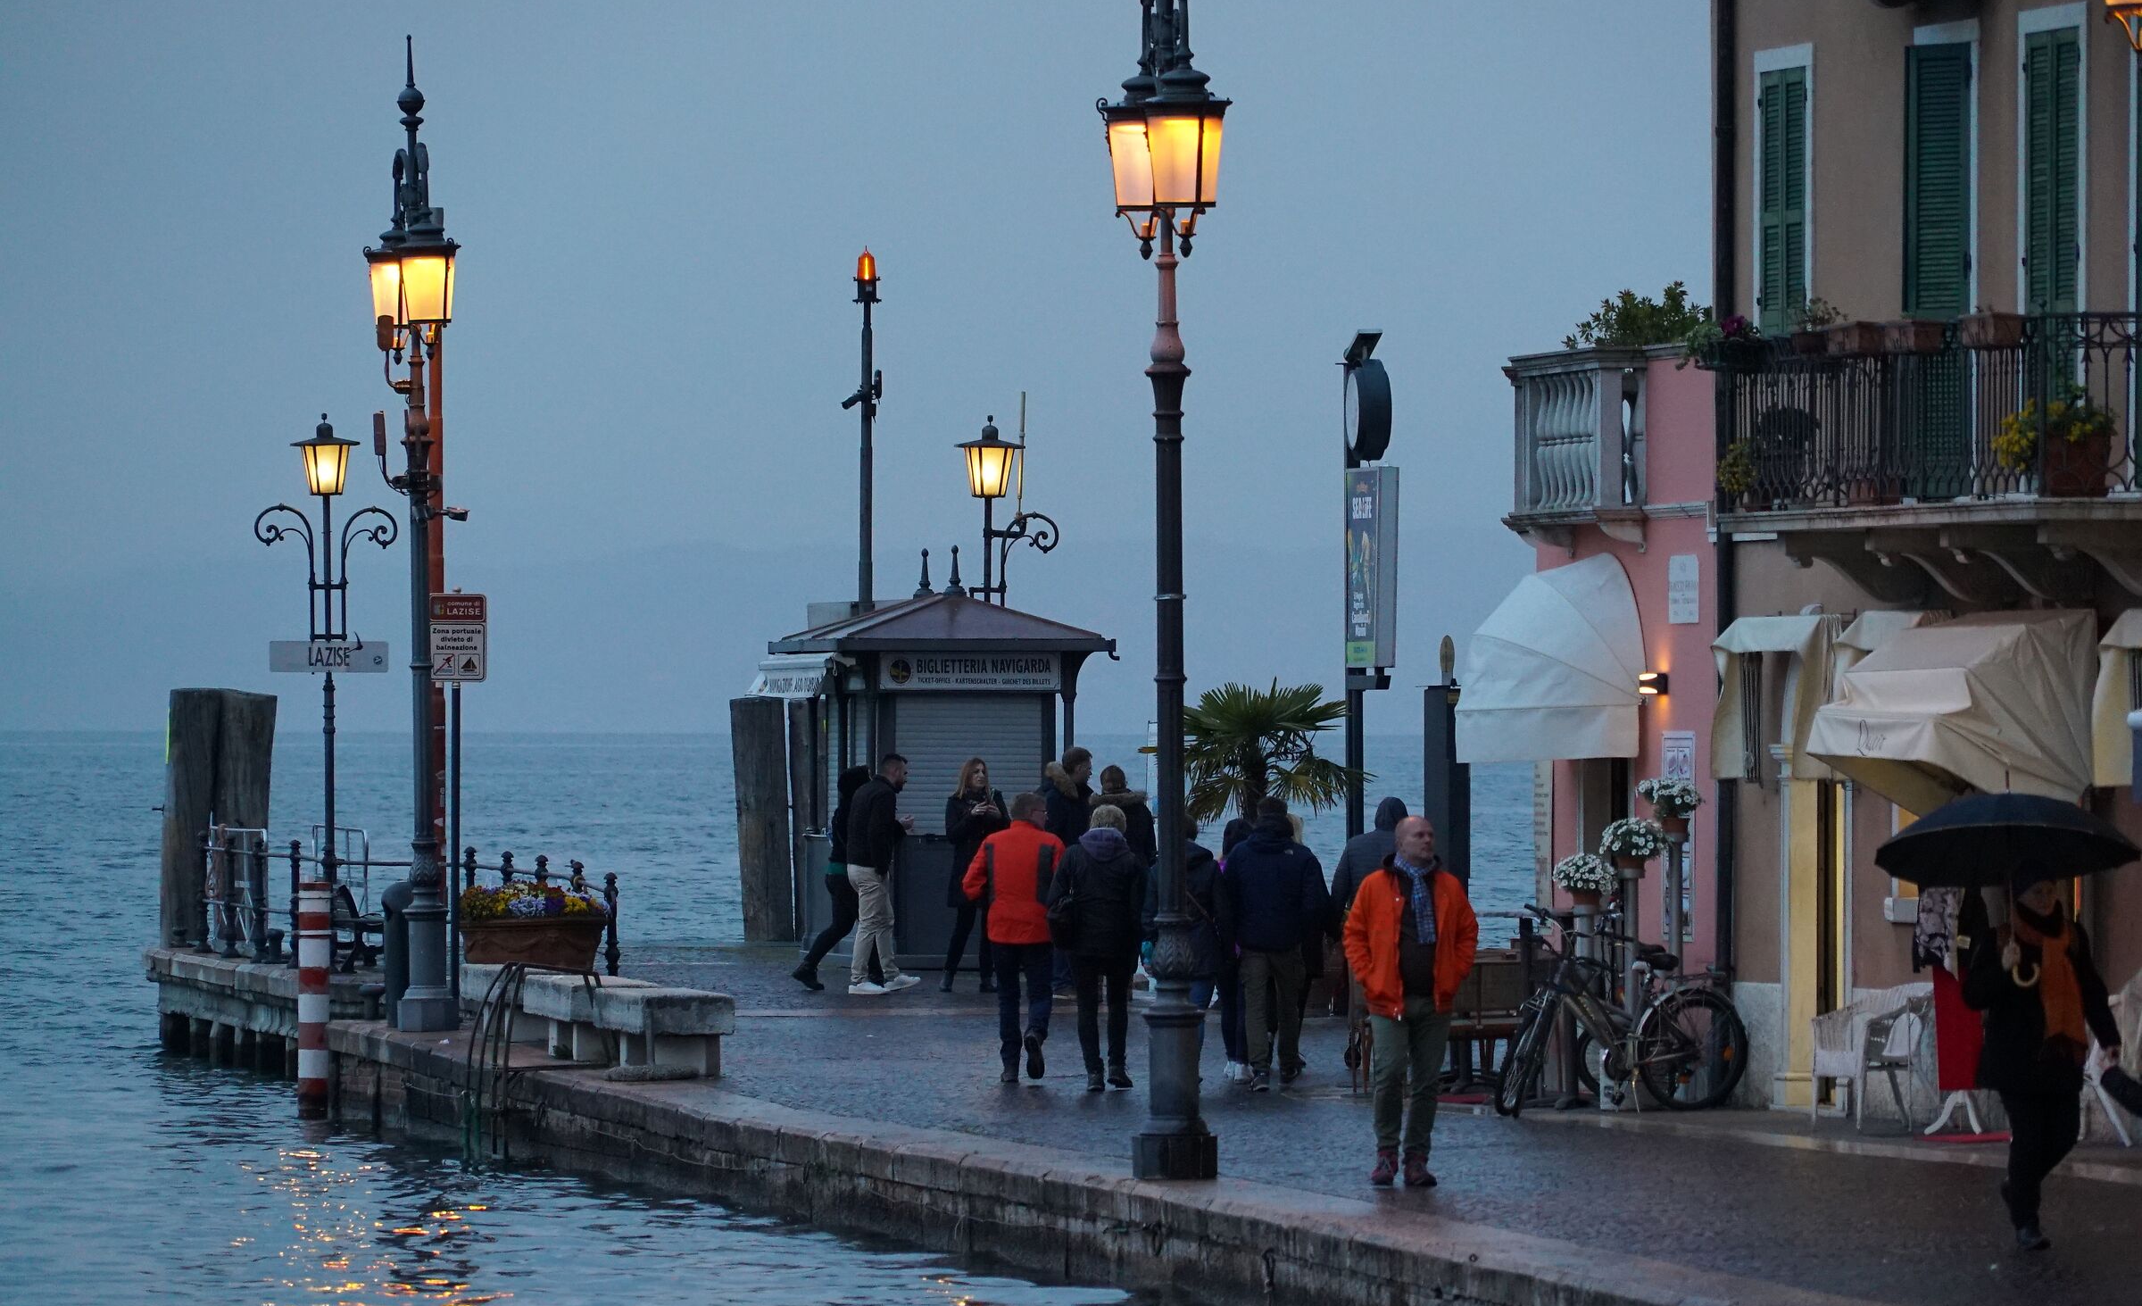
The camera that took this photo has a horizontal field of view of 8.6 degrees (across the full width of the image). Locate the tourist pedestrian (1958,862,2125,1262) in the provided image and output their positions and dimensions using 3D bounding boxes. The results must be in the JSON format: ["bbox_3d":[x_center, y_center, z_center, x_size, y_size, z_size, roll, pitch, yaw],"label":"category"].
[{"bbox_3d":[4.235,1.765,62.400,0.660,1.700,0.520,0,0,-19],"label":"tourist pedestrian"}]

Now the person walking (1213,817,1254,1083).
[{"bbox_3d":[1.037,1.813,87.200,0.460,1.610,0.420,0,0,0],"label":"person walking"}]

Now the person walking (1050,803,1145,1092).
[{"bbox_3d":[0.158,1.736,84.200,0.560,1.690,0.420,0,0,5],"label":"person walking"}]

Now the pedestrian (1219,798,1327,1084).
[{"bbox_3d":[1.224,1.743,85.300,0.620,1.760,0.450,0,0,-3],"label":"pedestrian"}]

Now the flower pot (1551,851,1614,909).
[{"bbox_3d":[2.985,1.317,83.000,0.380,0.310,0.380,0,0,0],"label":"flower pot"}]

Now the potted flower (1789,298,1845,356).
[{"bbox_3d":[4.016,-1.750,76.800,0.300,0.320,0.310,0,0,-15],"label":"potted flower"}]

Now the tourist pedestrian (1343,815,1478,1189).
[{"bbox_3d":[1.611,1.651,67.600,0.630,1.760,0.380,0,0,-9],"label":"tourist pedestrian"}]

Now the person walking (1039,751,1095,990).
[{"bbox_3d":[-0.018,1.614,104.800,0.400,1.830,0.520,0,0,-41],"label":"person walking"}]

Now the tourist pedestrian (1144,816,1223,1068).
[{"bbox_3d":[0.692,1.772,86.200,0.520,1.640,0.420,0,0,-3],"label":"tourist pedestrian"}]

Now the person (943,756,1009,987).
[{"bbox_3d":[-0.702,1.639,105.200,0.480,1.710,0.420,0,0,-23],"label":"person"}]

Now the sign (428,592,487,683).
[{"bbox_3d":[-4.185,-0.103,97.500,0.405,0.605,0.050,0,0,5],"label":"sign"}]

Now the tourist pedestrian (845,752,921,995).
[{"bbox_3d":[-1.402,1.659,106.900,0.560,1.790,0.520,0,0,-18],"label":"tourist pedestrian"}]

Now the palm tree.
[{"bbox_3d":[1.411,1.273,102.500,1.500,2.200,1.450,0,0,0],"label":"palm tree"}]

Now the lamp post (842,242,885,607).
[{"bbox_3d":[-1.722,-0.436,120.000,0.340,5.900,0.320,0,0,0],"label":"lamp post"}]

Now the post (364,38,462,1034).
[{"bbox_3d":[-4.413,-0.792,96.600,0.500,6.720,1.200,-1,0,-15],"label":"post"}]

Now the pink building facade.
[{"bbox_3d":[2.970,0.420,83.000,1.250,4.350,3.800,0,0,-15],"label":"pink building facade"}]

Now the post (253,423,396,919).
[{"bbox_3d":[-6.032,0.326,116.000,1.160,4.500,0.560,0,0,0],"label":"post"}]

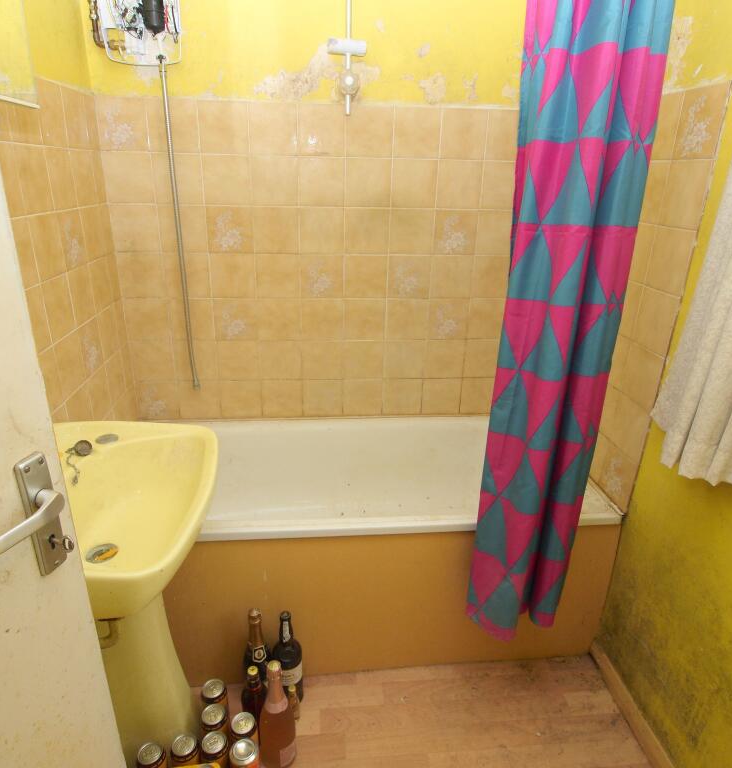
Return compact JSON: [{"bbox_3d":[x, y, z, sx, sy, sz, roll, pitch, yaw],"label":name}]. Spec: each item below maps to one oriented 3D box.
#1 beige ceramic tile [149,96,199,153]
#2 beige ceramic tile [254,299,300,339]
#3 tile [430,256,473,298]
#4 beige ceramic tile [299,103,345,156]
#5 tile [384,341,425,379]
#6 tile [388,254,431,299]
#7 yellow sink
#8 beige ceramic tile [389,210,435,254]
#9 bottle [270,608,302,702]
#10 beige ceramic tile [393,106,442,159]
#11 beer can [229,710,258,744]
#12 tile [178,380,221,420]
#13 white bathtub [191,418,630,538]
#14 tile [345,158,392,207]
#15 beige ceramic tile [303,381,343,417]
[{"bbox_3d":[-0.593,-0.792,1.638,0.150,0.150,0.010,-1,22,-5],"label":"beige ceramic tile"},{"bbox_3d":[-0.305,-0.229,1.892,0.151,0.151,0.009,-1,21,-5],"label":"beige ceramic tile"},{"bbox_3d":[0.306,-0.378,1.893,0.151,0.151,0.009,-1,21,-5],"label":"tile"},{"bbox_3d":[-0.139,-0.796,1.678,0.150,0.150,0.010,-1,21,-5],"label":"beige ceramic tile"},{"bbox_3d":[0.146,-0.093,1.984,0.150,0.150,0.010,-1,22,-5],"label":"tile"},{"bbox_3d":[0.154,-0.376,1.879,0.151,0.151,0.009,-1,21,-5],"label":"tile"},{"bbox_3d":[-0.550,0.295,1.165,0.445,0.200,0.590,-1,22,-5],"label":"yellow sink"},{"bbox_3d":[0.158,-0.518,1.824,0.151,0.151,0.009,-1,21,-5],"label":"beige ceramic tile"},{"bbox_3d":[-0.215,0.755,1.468,0.080,0.302,0.080,-1,21,-5],"label":"bottle"},{"bbox_3d":[0.165,-0.807,1.720,0.151,0.151,0.010,-1,22,-5],"label":"beige ceramic tile"},{"bbox_3d":[-0.300,0.897,1.319,0.066,0.163,0.066,-1,21,-5],"label":"beer can"},{"bbox_3d":[-0.614,0.057,1.972,0.150,0.150,0.010,-1,21,-5],"label":"tile"},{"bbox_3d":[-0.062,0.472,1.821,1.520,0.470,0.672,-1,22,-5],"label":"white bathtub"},{"bbox_3d":[0.009,-0.662,1.762,0.151,0.151,0.010,-1,22,-5],"label":"tile"},{"bbox_3d":[-0.160,0.051,2.013,0.150,0.150,0.010,-1,22,-5],"label":"beige ceramic tile"}]

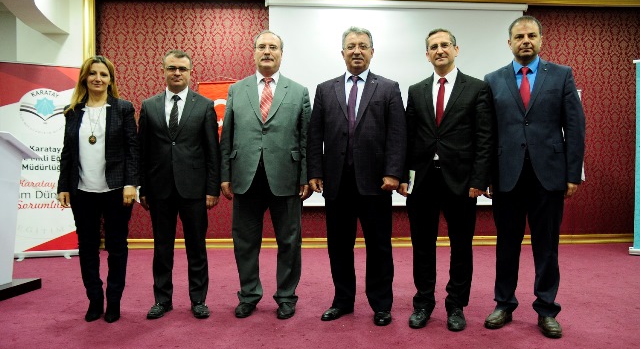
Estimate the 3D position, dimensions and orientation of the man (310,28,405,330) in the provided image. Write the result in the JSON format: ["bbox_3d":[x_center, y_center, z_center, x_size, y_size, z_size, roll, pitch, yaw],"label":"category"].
[{"bbox_3d":[0.232,-0.019,3.040,0.590,1.785,0.370,0,1,13],"label":"man"}]

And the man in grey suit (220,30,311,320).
[{"bbox_3d":[-0.339,-0.016,3.170,0.570,1.775,0.360,0,1,2],"label":"man in grey suit"}]

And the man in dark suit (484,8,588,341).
[{"bbox_3d":[1.218,-0.016,2.850,0.560,1.785,0.370,0,2,22],"label":"man in dark suit"}]

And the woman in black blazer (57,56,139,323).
[{"bbox_3d":[-1.381,0.070,3.100,0.490,1.610,0.310,0,1,-10],"label":"woman in black blazer"}]

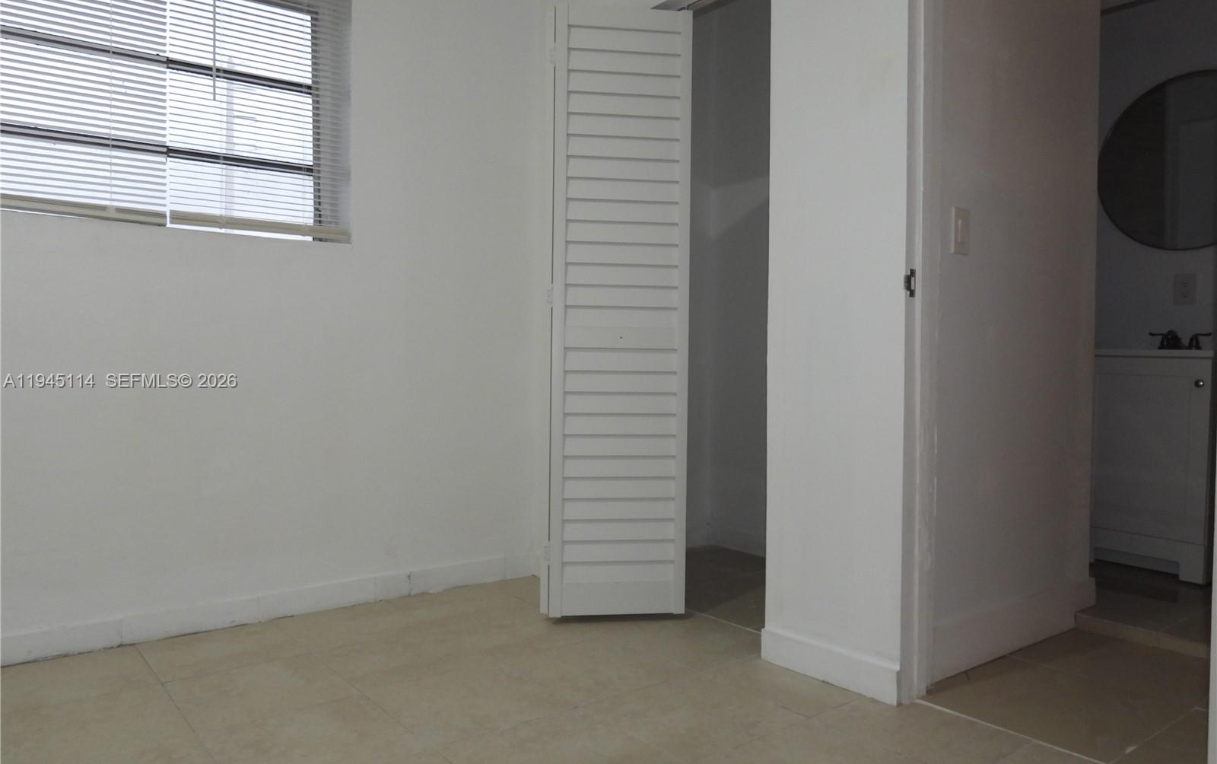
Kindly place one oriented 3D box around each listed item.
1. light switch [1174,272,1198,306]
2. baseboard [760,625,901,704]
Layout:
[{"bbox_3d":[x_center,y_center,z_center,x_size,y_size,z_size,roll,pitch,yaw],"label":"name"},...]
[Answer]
[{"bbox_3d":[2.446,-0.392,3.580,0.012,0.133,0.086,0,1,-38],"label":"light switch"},{"bbox_3d":[0.585,0.757,2.267,0.016,0.090,0.432,0,1,-38],"label":"baseboard"}]

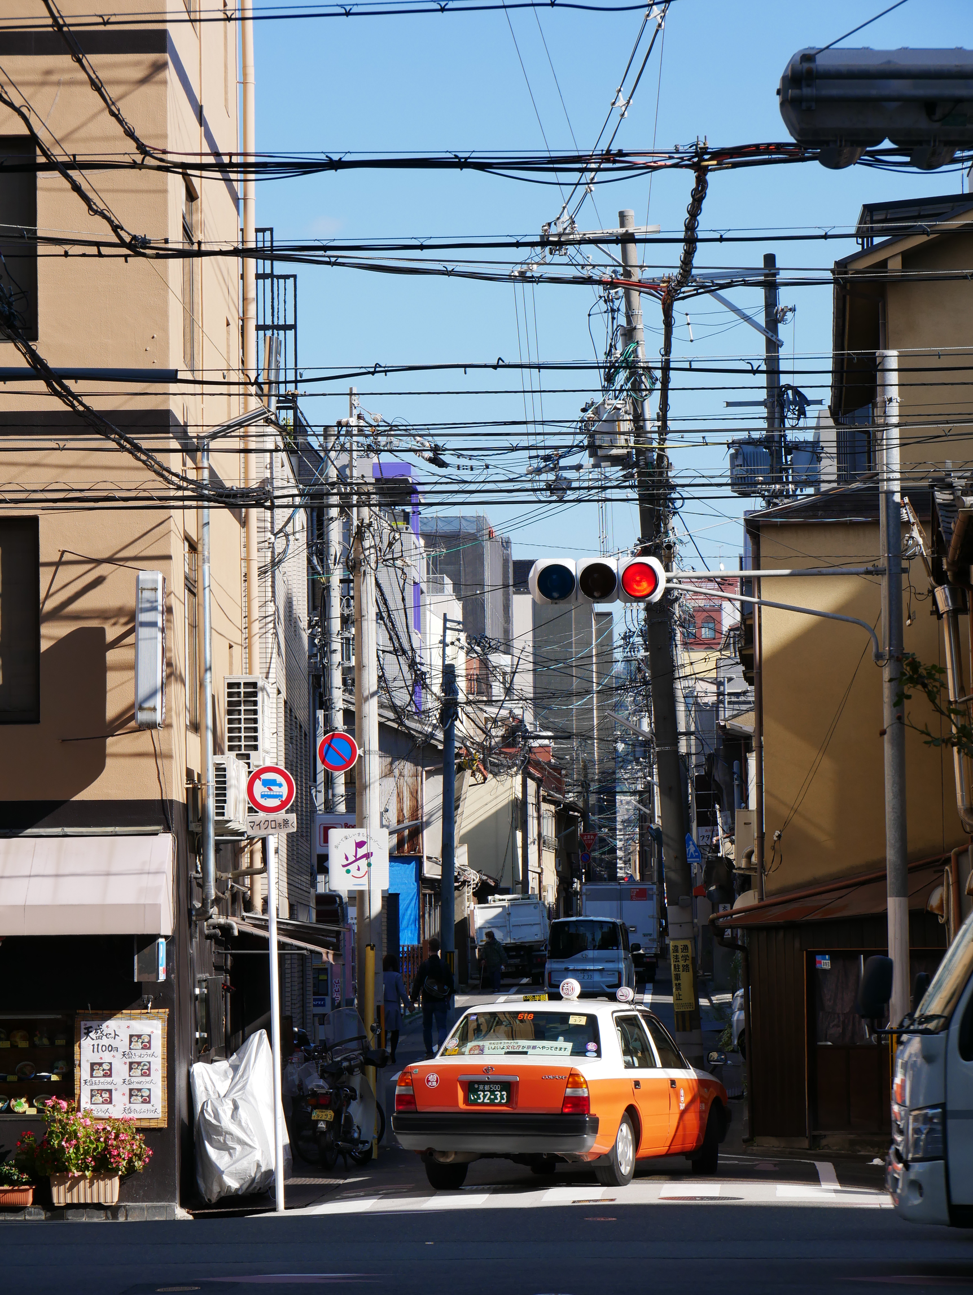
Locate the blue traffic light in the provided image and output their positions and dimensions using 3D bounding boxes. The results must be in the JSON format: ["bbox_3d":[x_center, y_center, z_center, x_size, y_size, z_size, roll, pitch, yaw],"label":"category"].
[{"bbox_3d":[0.565,-0.528,36.600,0.340,0.340,0.320,-1,-3,0],"label":"blue traffic light"}]

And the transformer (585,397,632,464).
[{"bbox_3d":[1.594,-2.796,58.000,0.540,0.830,0.540,-1,-3,0],"label":"transformer"}]

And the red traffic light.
[{"bbox_3d":[1.266,-0.552,36.600,0.380,0.380,0.320,-1,-3,0],"label":"red traffic light"}]

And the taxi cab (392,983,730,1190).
[{"bbox_3d":[0.682,3.580,37.047,1.720,1.620,4.620,-2,-3,17],"label":"taxi cab"}]

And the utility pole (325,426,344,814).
[{"bbox_3d":[-2.202,1.353,66.254,0.270,9.362,0.270,-1,-3,0],"label":"utility pole"}]

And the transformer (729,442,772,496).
[{"bbox_3d":[3.939,-2.664,67.000,0.640,0.820,0.640,-1,-3,11],"label":"transformer"}]

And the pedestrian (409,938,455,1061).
[{"bbox_3d":[-0.791,5.074,65.000,0.620,1.750,0.420,-1,-3,2],"label":"pedestrian"}]

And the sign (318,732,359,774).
[{"bbox_3d":[-1.462,1.038,44.300,0.390,0.390,0.040,-1,-3,0],"label":"sign"}]

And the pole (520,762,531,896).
[{"bbox_3d":[1.177,6.527,133.170,0.250,6.245,0.250,-1,-3,0],"label":"pole"}]

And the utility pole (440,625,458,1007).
[{"bbox_3d":[-0.708,3.227,85.000,0.300,7.550,0.300,0,-3,0],"label":"utility pole"}]

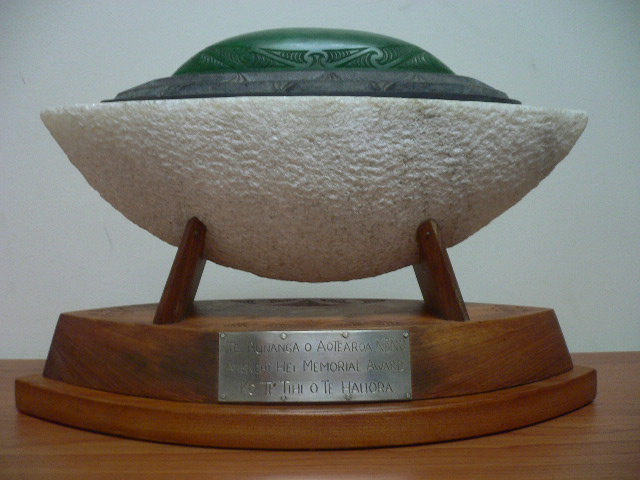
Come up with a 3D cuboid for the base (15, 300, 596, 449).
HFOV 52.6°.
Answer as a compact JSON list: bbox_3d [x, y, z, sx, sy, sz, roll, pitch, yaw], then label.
[{"bbox_3d":[-0.006,0.084,0.457,0.411,0.066,0.159,0,5,-2],"label":"base"}]

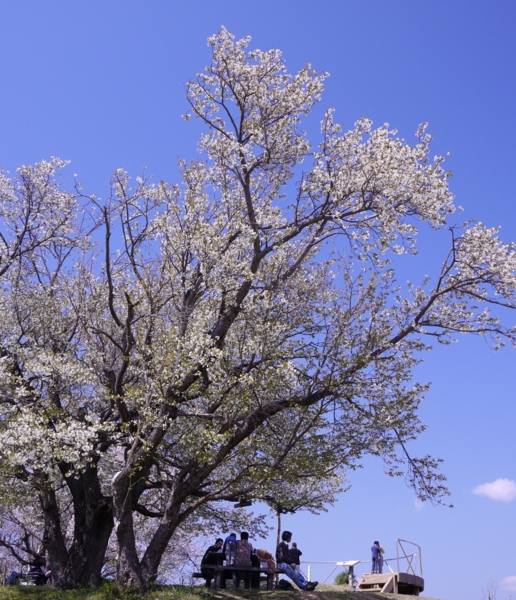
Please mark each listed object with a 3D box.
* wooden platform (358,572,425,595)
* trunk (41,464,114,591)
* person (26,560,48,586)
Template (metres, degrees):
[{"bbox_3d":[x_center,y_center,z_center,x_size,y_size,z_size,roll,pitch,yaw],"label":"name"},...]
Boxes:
[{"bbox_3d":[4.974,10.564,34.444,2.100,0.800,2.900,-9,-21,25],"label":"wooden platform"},{"bbox_3d":[-4.157,5.199,21.171,1.550,2.850,1.250,0,-19,0],"label":"trunk"},{"bbox_3d":[-6.069,7.527,25.442,0.700,0.780,0.550,-11,-22,29],"label":"person"}]

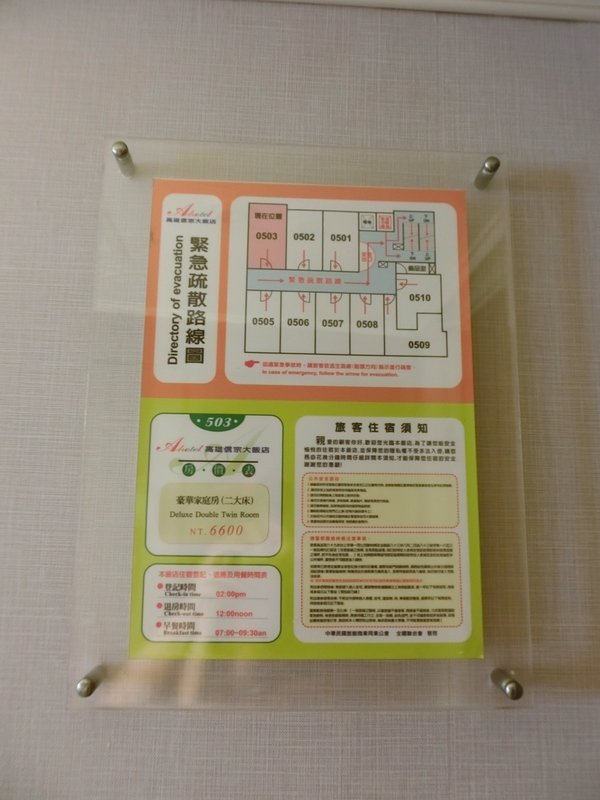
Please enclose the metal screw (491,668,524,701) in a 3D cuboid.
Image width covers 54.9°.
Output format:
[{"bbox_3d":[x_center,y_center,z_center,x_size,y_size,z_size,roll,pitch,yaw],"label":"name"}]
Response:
[{"bbox_3d":[0.130,0.178,0.360,0.010,0.010,0.029,1,-9,-3],"label":"metal screw"}]

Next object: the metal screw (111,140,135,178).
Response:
[{"bbox_3d":[-0.122,-0.166,0.399,0.010,0.010,0.029,1,-9,-3],"label":"metal screw"}]

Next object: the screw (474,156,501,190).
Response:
[{"bbox_3d":[0.134,-0.162,0.414,0.010,0.010,0.029,1,-9,-3],"label":"screw"}]

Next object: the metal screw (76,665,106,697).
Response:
[{"bbox_3d":[-0.126,0.169,0.347,0.010,0.010,0.029,1,-9,-3],"label":"metal screw"}]

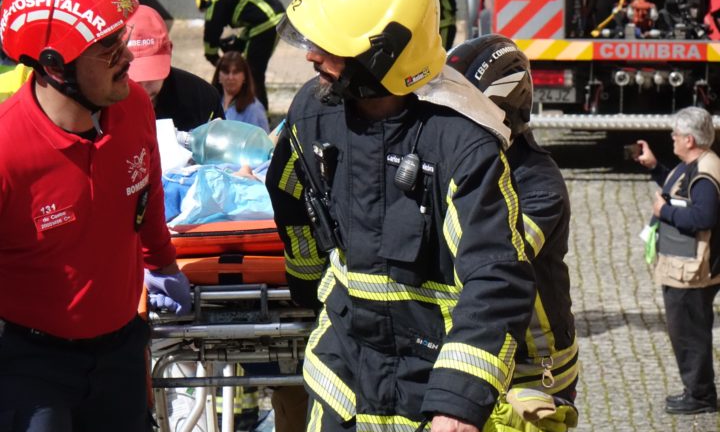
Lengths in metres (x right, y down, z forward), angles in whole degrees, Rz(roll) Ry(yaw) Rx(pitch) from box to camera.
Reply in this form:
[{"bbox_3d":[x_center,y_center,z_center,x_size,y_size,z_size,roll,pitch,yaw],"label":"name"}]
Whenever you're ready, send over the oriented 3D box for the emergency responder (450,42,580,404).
[{"bbox_3d":[0.300,0.400,10.000,0.540,1.720,0.530,-2,7,-18],"label":"emergency responder"}]

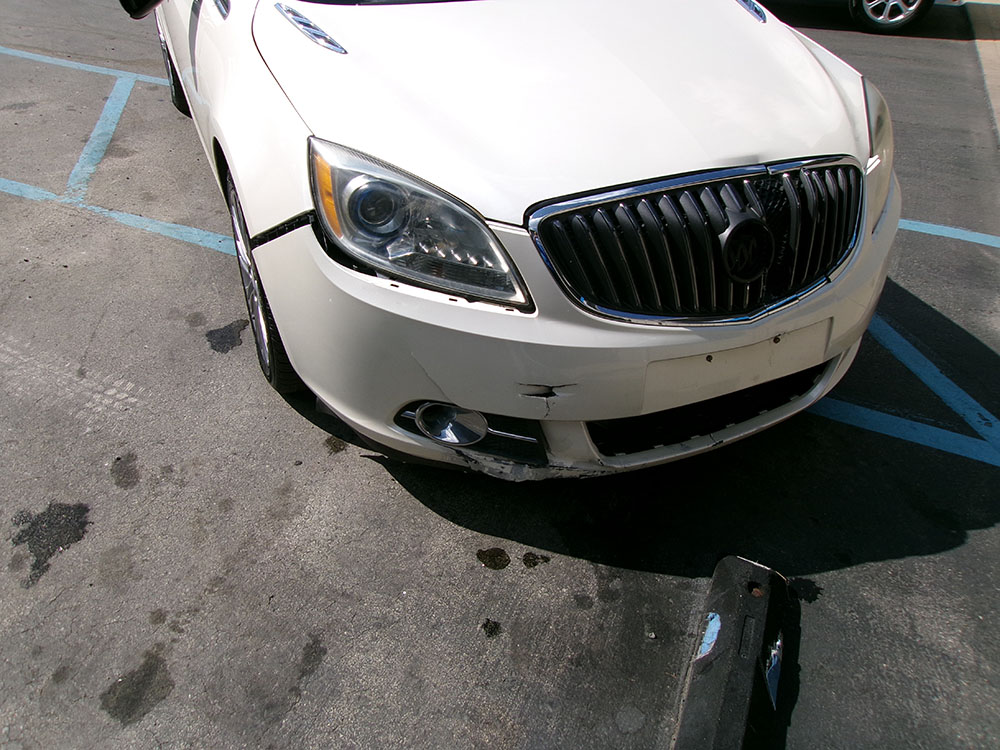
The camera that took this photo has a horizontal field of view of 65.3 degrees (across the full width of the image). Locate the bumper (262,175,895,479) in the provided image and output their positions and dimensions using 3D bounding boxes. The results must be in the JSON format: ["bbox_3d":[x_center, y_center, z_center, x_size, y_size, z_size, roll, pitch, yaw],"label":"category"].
[{"bbox_3d":[0.399,-0.181,1.826,1.780,0.550,0.560,-13,39,-20],"label":"bumper"}]

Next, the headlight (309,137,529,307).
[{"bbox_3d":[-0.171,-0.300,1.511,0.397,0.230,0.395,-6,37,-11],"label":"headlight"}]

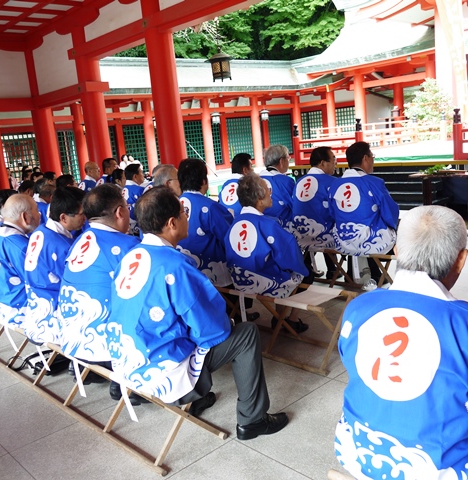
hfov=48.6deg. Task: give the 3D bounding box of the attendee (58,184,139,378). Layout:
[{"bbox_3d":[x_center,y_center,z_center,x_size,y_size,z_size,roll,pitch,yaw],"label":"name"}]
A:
[{"bbox_3d":[-0.515,0.310,2.783,0.686,1.249,0.530,-15,14,-41],"label":"attendee"}]

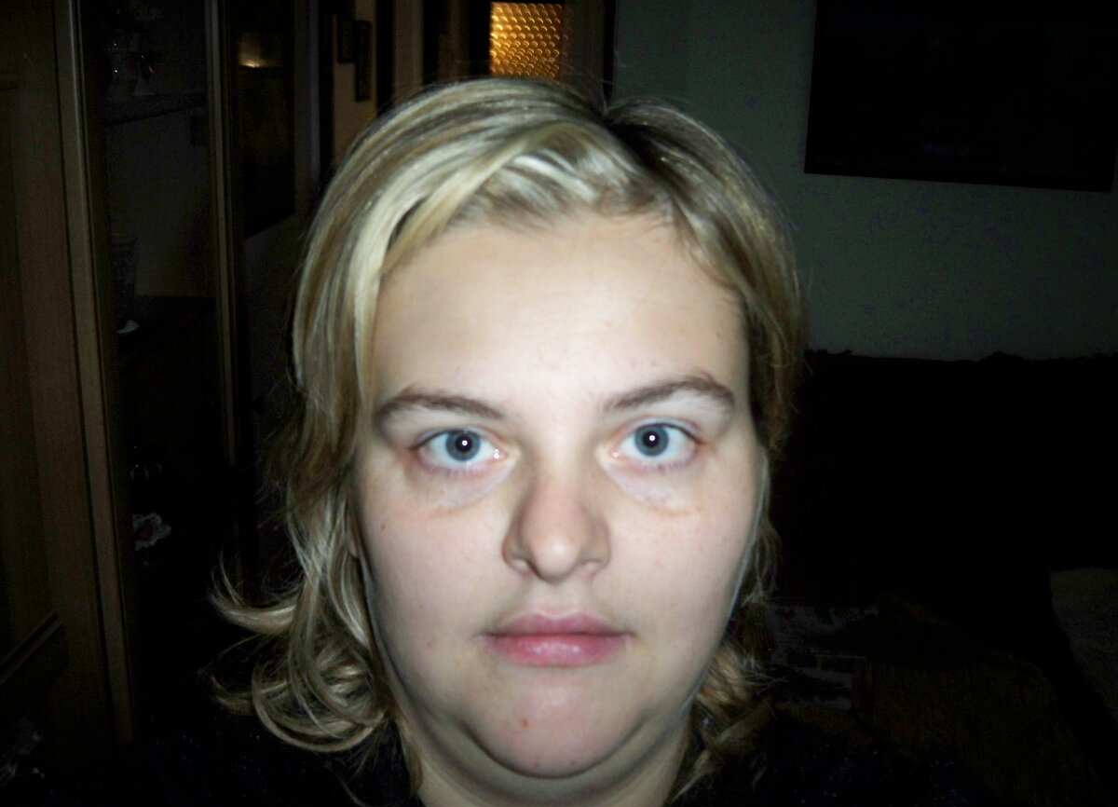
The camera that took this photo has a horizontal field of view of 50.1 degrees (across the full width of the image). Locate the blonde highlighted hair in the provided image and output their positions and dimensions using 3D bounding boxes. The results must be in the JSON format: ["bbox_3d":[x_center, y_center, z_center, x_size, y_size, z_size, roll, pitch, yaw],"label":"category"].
[{"bbox_3d":[-0.020,0.013,0.497,0.232,0.270,0.205,1,6,0],"label":"blonde highlighted hair"}]

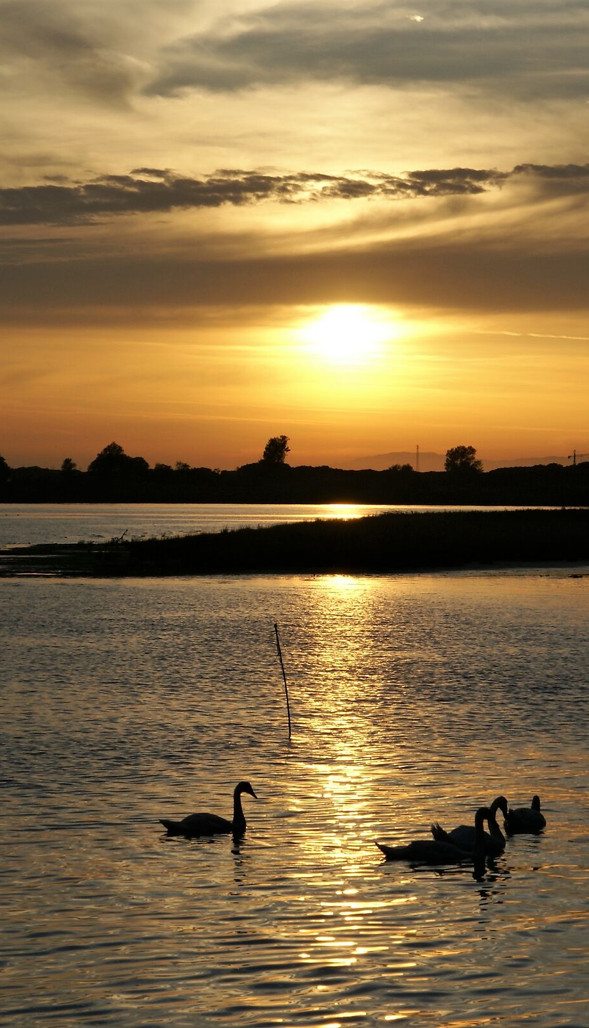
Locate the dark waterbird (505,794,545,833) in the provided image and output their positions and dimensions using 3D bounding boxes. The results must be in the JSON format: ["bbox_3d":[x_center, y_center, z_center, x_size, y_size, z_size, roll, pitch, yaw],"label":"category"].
[{"bbox_3d":[2.433,3.120,33.744,0.420,0.420,0.950,0,1,24],"label":"dark waterbird"}]

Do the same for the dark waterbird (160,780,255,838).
[{"bbox_3d":[-0.890,3.062,33.452,1.030,0.540,0.400,0,1,-17],"label":"dark waterbird"}]

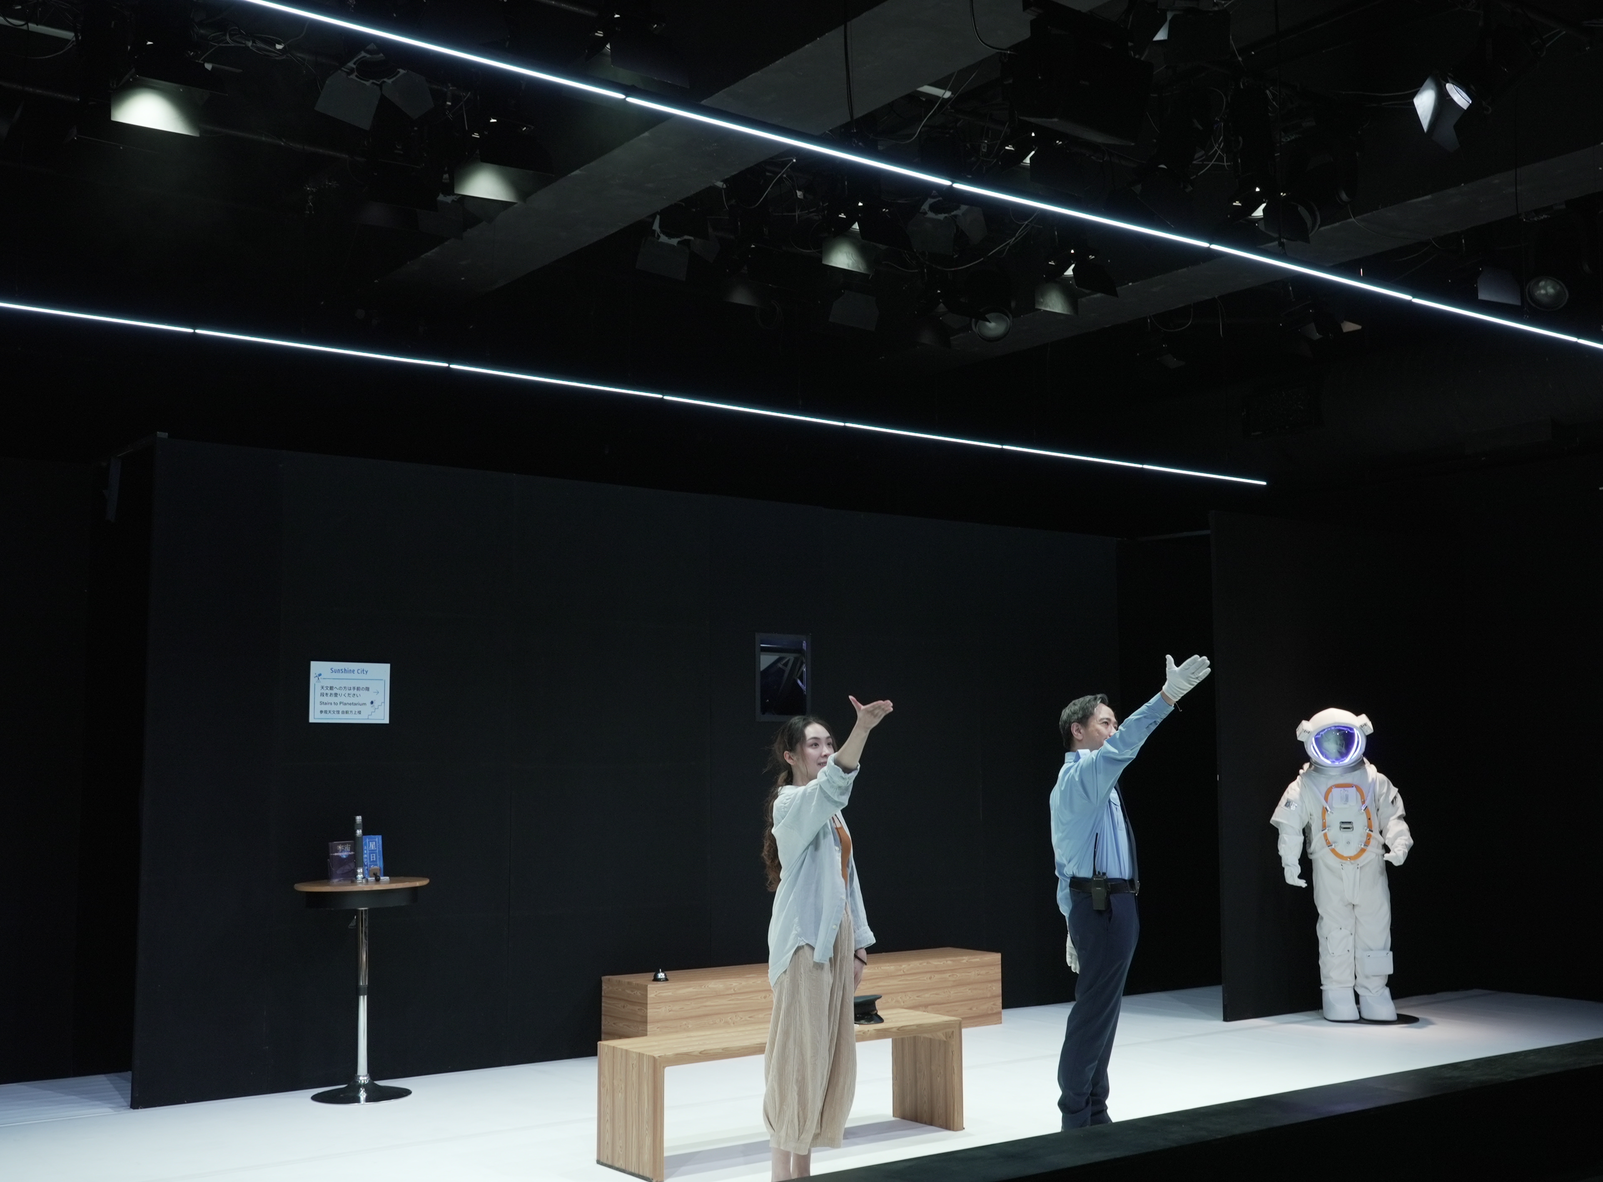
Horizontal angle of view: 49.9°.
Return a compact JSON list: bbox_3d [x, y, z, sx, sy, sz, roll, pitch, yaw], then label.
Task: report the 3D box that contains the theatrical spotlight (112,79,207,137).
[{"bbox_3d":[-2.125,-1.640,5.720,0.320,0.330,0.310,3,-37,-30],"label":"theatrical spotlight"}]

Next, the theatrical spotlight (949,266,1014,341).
[{"bbox_3d":[0.898,-1.438,8.567,0.280,0.370,0.290,0,-44,1],"label":"theatrical spotlight"}]

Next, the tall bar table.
[{"bbox_3d":[-2.007,1.821,7.886,0.605,0.954,0.605,1,-6,-14],"label":"tall bar table"}]

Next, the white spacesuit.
[{"bbox_3d":[3.228,1.618,10.300,0.795,1.818,0.550,-2,-6,17],"label":"white spacesuit"}]

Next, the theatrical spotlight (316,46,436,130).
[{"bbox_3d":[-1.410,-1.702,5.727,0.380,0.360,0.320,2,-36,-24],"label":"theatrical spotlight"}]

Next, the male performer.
[{"bbox_3d":[1.353,1.228,6.999,0.689,1.934,0.550,-1,-6,6],"label":"male performer"}]

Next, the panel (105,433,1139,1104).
[{"bbox_3d":[-0.443,0.965,9.531,6.206,2.983,0.100,4,-7,-36],"label":"panel"}]

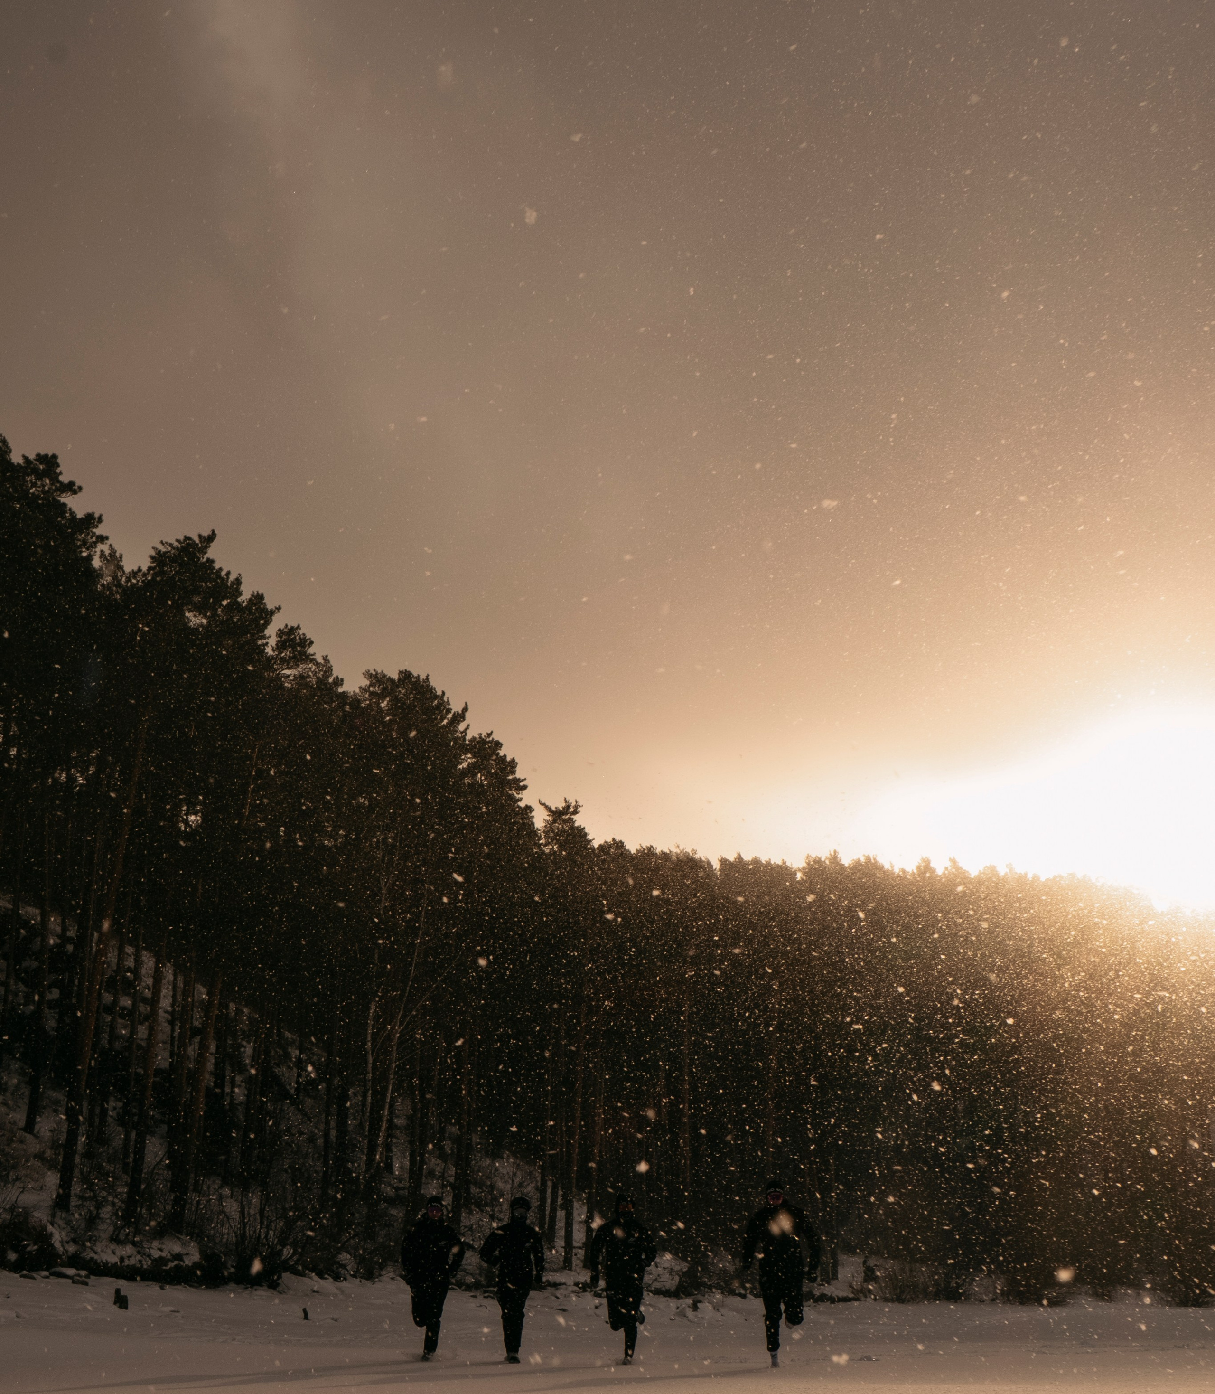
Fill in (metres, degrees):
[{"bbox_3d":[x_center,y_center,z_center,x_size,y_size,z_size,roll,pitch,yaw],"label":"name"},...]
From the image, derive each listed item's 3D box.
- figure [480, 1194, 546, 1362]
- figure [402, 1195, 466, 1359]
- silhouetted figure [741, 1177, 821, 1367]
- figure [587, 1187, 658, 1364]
[{"bbox_3d":[-1.007,6.159,22.066,0.712,1.720,0.700,1,-16,-2],"label":"figure"},{"bbox_3d":[-1.915,6.349,22.774,0.703,1.730,0.750,2,-16,-4],"label":"figure"},{"bbox_3d":[1.685,5.567,20.127,0.773,1.770,0.750,-1,-16,5],"label":"silhouetted figure"},{"bbox_3d":[0.163,6.032,21.639,0.713,1.730,0.750,0,-16,1],"label":"figure"}]

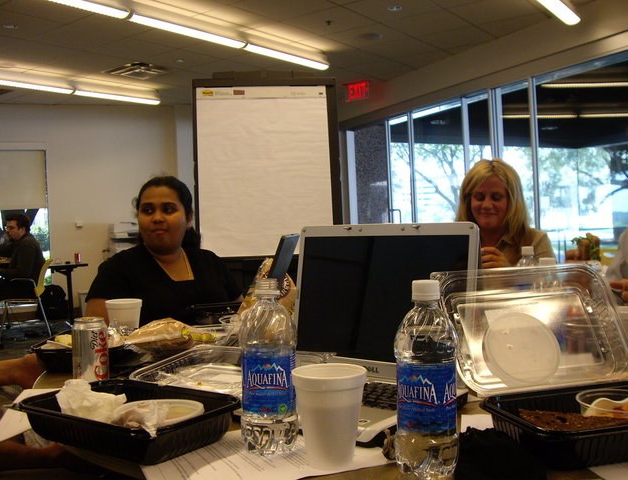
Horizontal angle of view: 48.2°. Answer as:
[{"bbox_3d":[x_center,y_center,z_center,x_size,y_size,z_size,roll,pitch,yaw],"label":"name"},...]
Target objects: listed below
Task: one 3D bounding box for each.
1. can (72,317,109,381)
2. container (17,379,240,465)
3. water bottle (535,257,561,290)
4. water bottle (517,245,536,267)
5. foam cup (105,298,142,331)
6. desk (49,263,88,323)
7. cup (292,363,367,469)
[{"bbox_3d":[-0.412,0.205,1.301,0.066,0.122,0.066,-2,1,0],"label":"can"},{"bbox_3d":[-0.256,0.243,0.964,0.262,0.048,0.174,-1,1,34],"label":"container"},{"bbox_3d":[0.453,0.141,1.352,0.069,0.209,0.069,-2,1,0],"label":"water bottle"},{"bbox_3d":[0.579,0.123,1.892,0.069,0.209,0.069,-2,1,0],"label":"water bottle"},{"bbox_3d":[-0.476,0.208,1.768,0.089,0.109,0.089,-2,1,0],"label":"foam cup"},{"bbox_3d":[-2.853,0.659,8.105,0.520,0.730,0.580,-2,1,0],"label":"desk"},{"bbox_3d":[0.019,0.209,0.828,0.089,0.109,0.089,-2,1,0],"label":"cup"}]

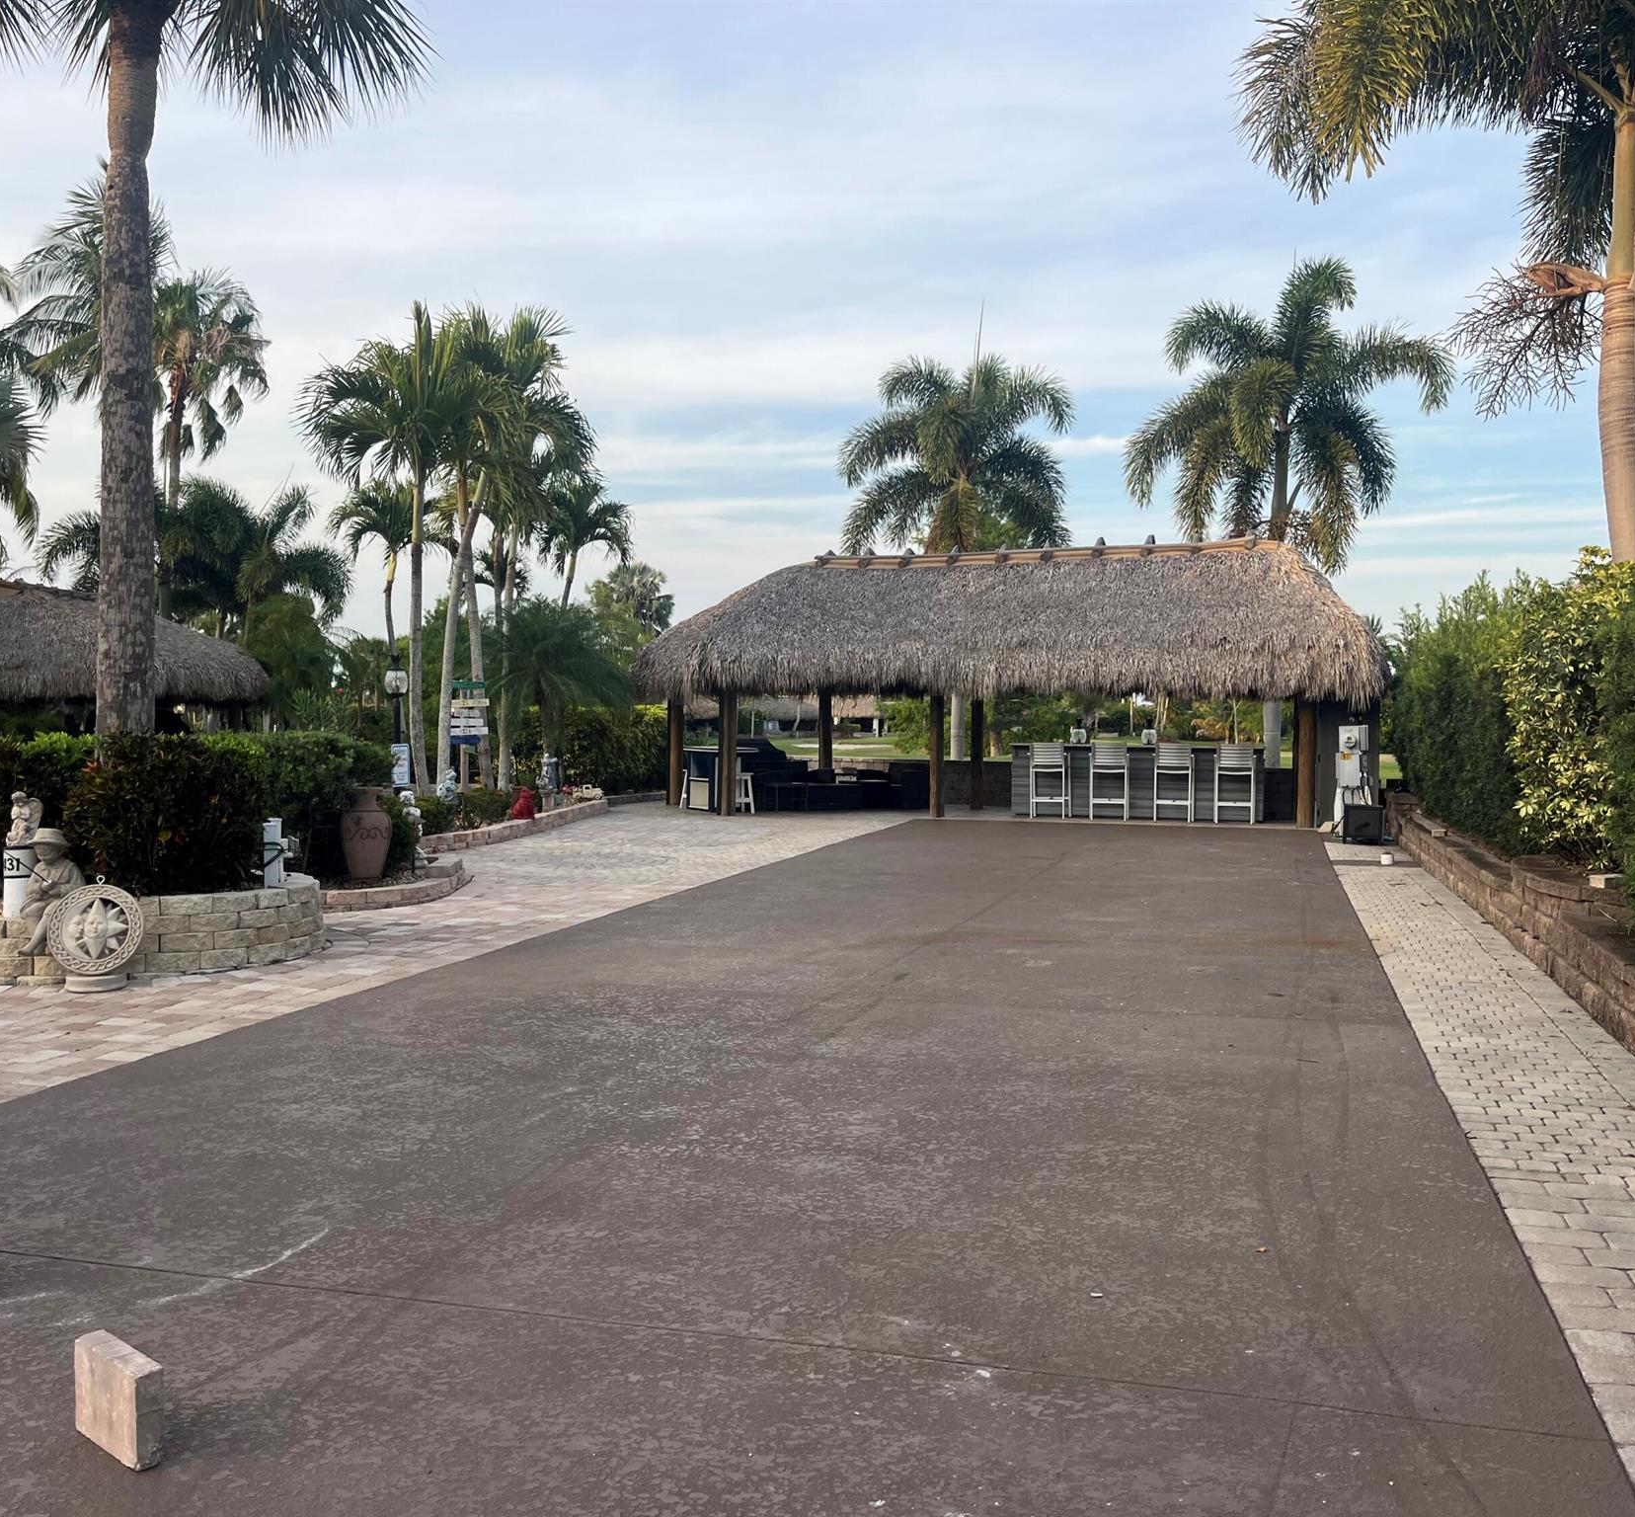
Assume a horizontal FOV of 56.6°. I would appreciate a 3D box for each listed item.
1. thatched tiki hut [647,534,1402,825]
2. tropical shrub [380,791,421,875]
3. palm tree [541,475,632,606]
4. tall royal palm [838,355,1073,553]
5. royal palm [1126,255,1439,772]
[{"bbox_3d":[3.050,-1.224,23.574,10.700,4.150,4.800,1,2,19],"label":"thatched tiki hut"},{"bbox_3d":[-3.604,0.621,13.024,0.500,0.690,0.500,0,2,16],"label":"tropical shrub"},{"bbox_3d":[-6.220,-3.550,39.912,2.800,7.830,2.800,0,2,16],"label":"palm tree"},{"bbox_3d":[2.730,-3.654,29.905,4.500,8.630,4.500,1,2,19],"label":"tall royal palm"},{"bbox_3d":[8.019,-3.902,25.896,5.300,9.370,5.300,1,2,19],"label":"royal palm"}]

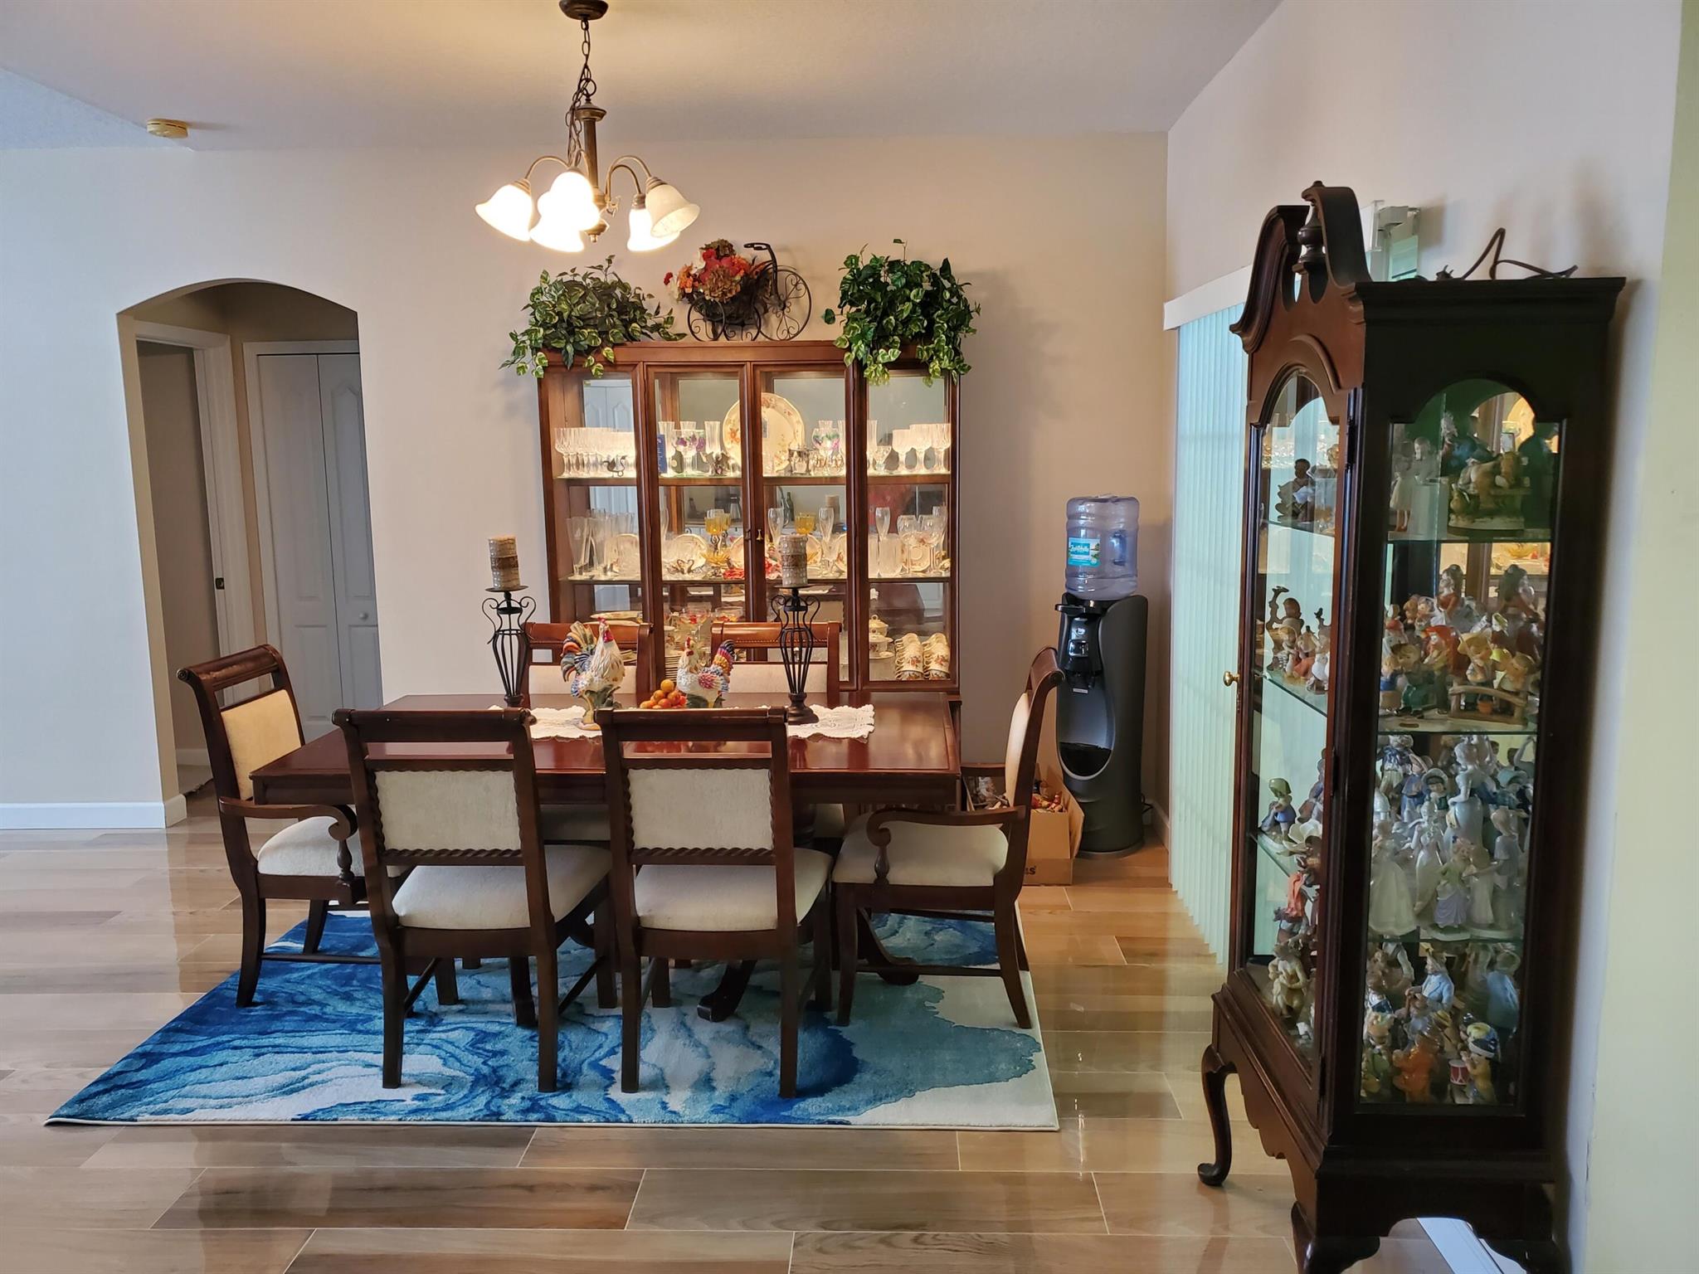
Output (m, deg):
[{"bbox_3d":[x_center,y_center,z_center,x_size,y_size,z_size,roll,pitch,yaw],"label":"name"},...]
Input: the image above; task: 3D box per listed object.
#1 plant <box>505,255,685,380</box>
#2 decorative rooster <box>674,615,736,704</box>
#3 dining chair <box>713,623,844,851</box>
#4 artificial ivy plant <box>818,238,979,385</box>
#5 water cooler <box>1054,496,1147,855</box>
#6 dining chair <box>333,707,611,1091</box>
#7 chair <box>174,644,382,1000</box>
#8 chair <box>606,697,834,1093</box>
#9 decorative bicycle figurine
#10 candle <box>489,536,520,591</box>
[{"bbox_3d":[-0.945,-1.173,4.706,0.620,0.420,0.420,0,9,2],"label":"plant"},{"bbox_3d":[-0.423,0.126,3.755,0.175,0.252,0.120,-3,9,-13],"label":"decorative rooster"},{"bbox_3d":[-0.257,0.470,4.081,0.530,0.970,0.655,0,9,4],"label":"dining chair"},{"bbox_3d":[0.187,-1.181,4.672,0.560,0.500,0.430,0,9,2],"label":"artificial ivy plant"},{"bbox_3d":[0.987,0.143,4.993,0.360,1.358,0.330,-9,12,-44],"label":"water cooler"},{"bbox_3d":[-0.933,0.603,3.302,0.510,0.976,0.604,0,9,3],"label":"dining chair"},{"bbox_3d":[-1.500,0.542,3.740,0.624,0.976,0.585,0,9,3],"label":"chair"},{"bbox_3d":[-0.324,0.601,3.274,0.510,0.976,0.604,0,9,5],"label":"chair"},{"bbox_3d":[-0.412,-1.289,4.800,0.520,0.391,0.250,4,10,29],"label":"decorative bicycle figurine"},{"bbox_3d":[-1.007,-0.220,3.739,0.082,0.150,0.082,0,9,2],"label":"candle"}]

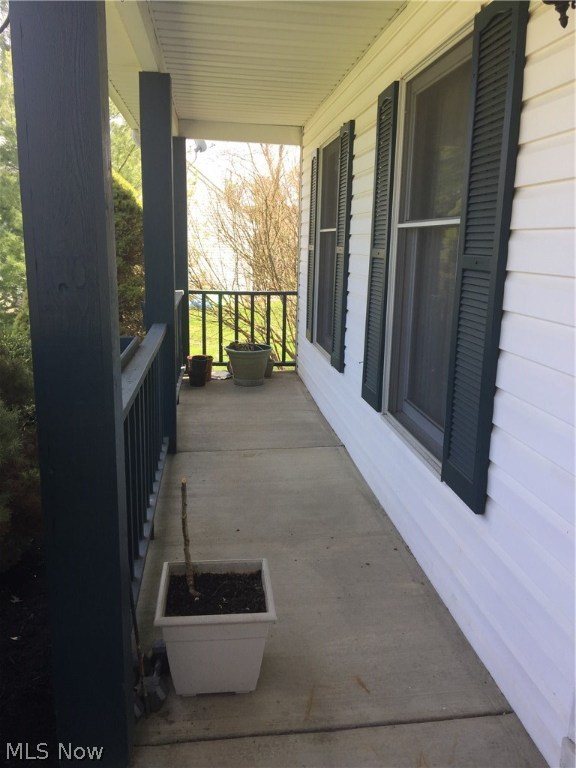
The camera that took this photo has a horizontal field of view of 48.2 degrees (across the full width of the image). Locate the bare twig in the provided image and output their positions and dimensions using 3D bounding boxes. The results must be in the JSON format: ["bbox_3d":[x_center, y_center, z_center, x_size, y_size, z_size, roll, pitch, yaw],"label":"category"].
[{"bbox_3d":[-0.307,0.488,2.022,0.052,0.411,0.041,0,12,-7],"label":"bare twig"}]

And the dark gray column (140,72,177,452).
[{"bbox_3d":[-0.829,-0.716,4.175,0.188,2.370,0.188,0,12,-7],"label":"dark gray column"}]

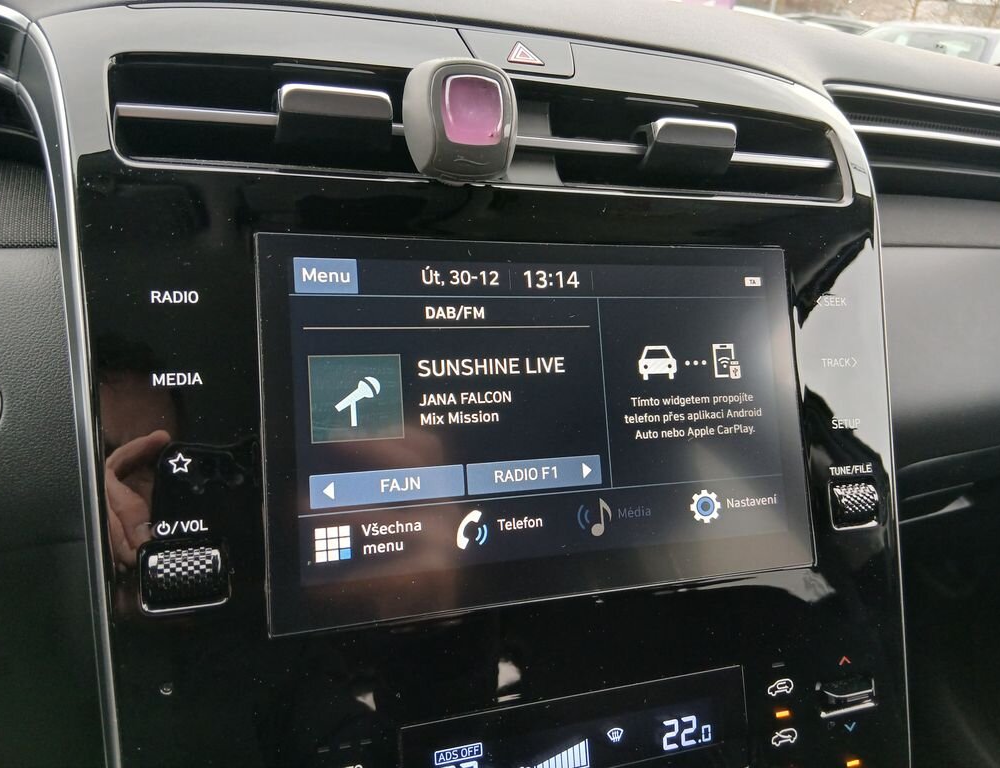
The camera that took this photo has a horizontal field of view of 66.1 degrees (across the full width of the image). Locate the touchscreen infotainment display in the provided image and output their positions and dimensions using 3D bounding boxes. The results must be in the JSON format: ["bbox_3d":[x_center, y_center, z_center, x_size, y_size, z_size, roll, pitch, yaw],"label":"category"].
[{"bbox_3d":[0.021,0.011,0.266,0.196,0.121,0.012,-2,-5,-19],"label":"touchscreen infotainment display"}]

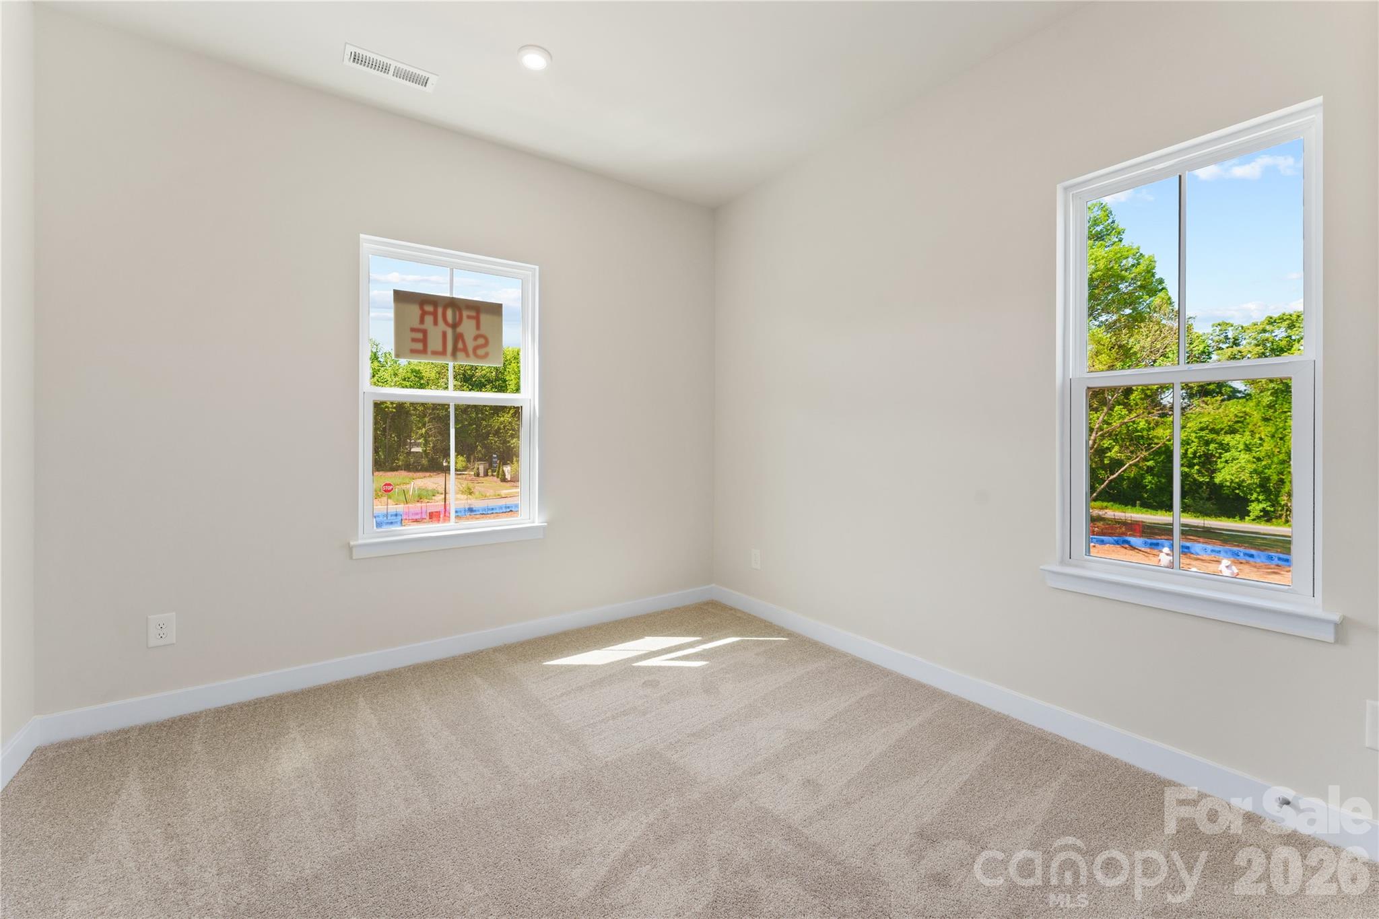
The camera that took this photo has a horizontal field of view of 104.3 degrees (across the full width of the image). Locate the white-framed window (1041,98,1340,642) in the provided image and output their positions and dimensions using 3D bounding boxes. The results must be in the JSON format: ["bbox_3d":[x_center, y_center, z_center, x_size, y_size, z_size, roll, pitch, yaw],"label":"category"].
[{"bbox_3d":[1.637,-0.270,1.827,0.120,1.563,0.740,-1,2,-36],"label":"white-framed window"}]

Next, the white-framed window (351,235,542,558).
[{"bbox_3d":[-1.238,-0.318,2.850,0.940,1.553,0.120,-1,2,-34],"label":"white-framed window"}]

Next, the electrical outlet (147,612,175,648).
[{"bbox_3d":[-2.158,0.699,2.193,0.080,0.126,0.010,-1,2,-34],"label":"electrical outlet"}]

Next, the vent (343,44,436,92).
[{"bbox_3d":[-1.284,-1.674,2.314,0.348,0.020,0.150,-1,2,-34],"label":"vent"}]

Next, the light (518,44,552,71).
[{"bbox_3d":[-0.644,-1.666,2.229,0.148,0.026,0.148,0,1,0],"label":"light"}]

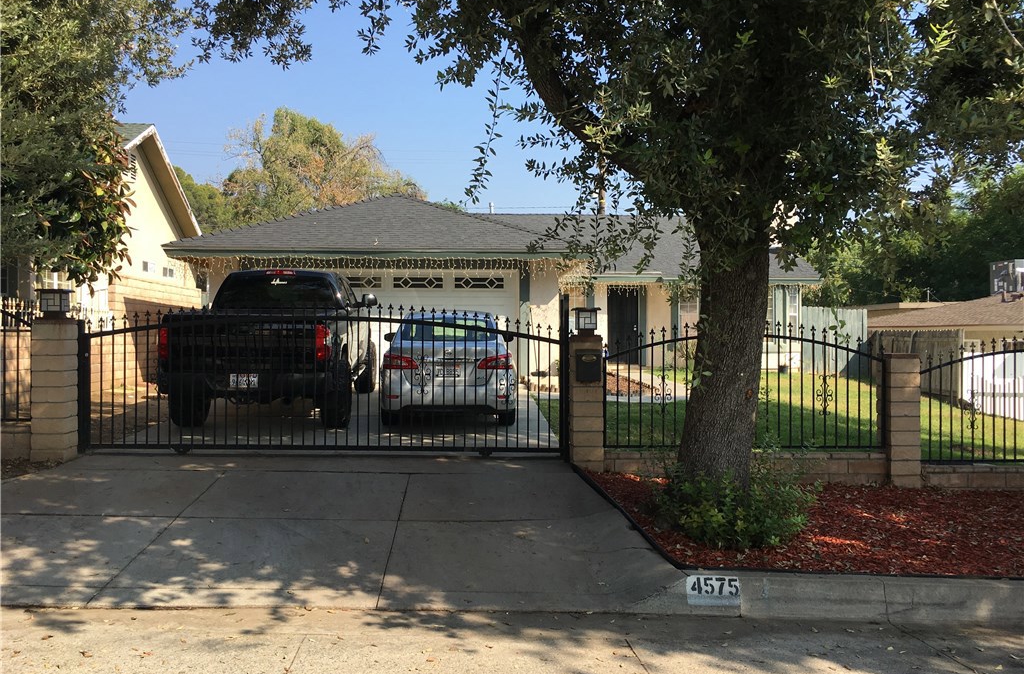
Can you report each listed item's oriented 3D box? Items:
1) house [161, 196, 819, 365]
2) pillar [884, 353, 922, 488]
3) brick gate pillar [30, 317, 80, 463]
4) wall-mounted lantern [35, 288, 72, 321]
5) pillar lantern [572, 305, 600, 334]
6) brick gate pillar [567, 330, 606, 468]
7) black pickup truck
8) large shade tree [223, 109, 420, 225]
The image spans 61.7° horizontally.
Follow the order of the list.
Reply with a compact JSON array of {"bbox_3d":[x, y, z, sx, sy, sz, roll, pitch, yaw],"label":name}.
[{"bbox_3d":[0.650,-1.500,22.900,15.000,4.800,14.800,0,0,-5],"label":"house"},{"bbox_3d":[4.080,0.875,9.080,0.310,1.400,0.310,0,0,-4],"label":"pillar"},{"bbox_3d":[-4.525,0.525,8.510,0.310,1.410,0.310,0,0,-4],"label":"brick gate pillar"},{"bbox_3d":[-4.540,-0.330,8.510,0.270,0.295,0.270,0,0,-4],"label":"wall-mounted lantern"},{"bbox_3d":[0.776,-0.165,8.930,0.270,0.295,0.270,0,0,-4],"label":"pillar lantern"},{"bbox_3d":[0.770,0.685,8.925,0.310,1.400,0.310,0,0,-4],"label":"brick gate pillar"},{"bbox_3d":[-3.150,0.020,12.000,2.150,1.980,5.800,0,2,-5],"label":"black pickup truck"},{"bbox_3d":[-9.200,-5.100,42.000,9.800,12.200,9.600,0,0,-4],"label":"large shade tree"}]

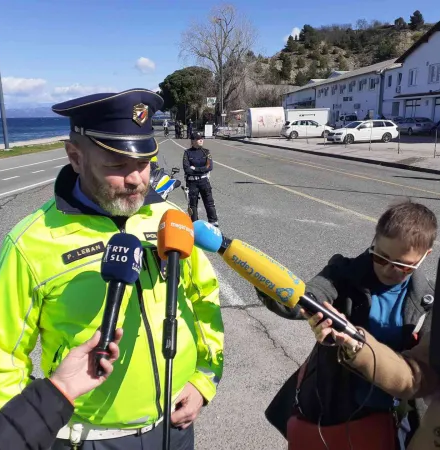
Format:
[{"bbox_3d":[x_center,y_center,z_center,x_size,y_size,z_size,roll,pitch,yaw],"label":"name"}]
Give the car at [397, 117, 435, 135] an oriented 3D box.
[{"bbox_3d":[17.082,-8.860,41.972,1.740,1.430,4.500,-4,14,-15],"label":"car"}]

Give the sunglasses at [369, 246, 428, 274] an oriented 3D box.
[{"bbox_3d":[0.473,0.062,1.275,0.143,0.050,0.145,19,37,10],"label":"sunglasses"}]

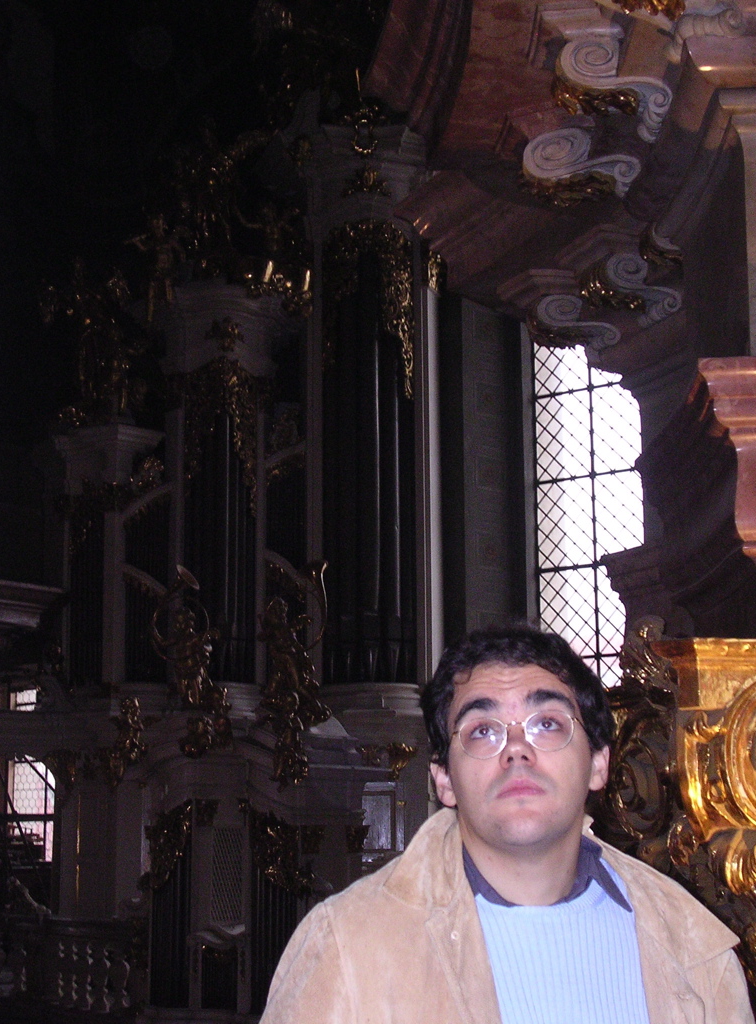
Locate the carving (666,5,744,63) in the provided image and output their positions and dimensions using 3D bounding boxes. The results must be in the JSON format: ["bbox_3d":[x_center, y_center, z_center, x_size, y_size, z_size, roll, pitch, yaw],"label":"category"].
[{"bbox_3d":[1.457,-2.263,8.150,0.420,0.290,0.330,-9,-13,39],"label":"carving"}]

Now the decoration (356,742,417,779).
[{"bbox_3d":[0.082,2.479,17.700,0.580,0.360,0.320,0,-10,-5],"label":"decoration"}]

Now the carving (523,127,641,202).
[{"bbox_3d":[1.161,-1.972,10.100,0.590,0.350,0.380,-3,-10,13],"label":"carving"}]

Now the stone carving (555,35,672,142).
[{"bbox_3d":[1.211,-2.189,9.200,0.580,0.390,0.450,-1,-10,3],"label":"stone carving"}]

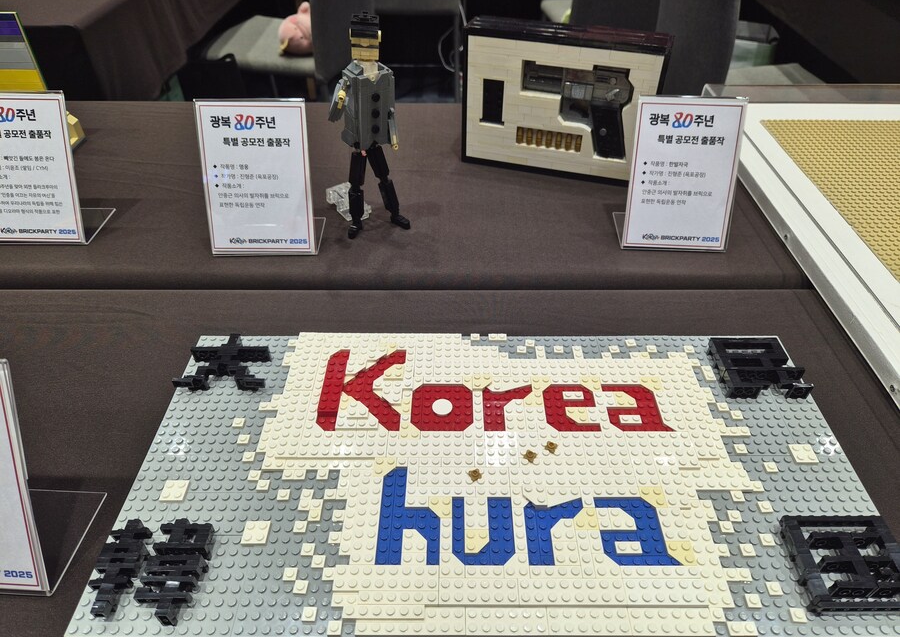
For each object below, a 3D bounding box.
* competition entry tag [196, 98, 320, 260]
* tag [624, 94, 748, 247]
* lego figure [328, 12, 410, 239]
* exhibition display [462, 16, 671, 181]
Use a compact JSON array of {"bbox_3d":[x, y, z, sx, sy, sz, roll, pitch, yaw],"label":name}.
[{"bbox_3d":[-0.199,-0.145,0.621,0.109,0.142,0.072,-1,42,0],"label":"competition entry tag"},{"bbox_3d":[0.243,-0.151,0.624,0.109,0.142,0.072,2,42,3],"label":"tag"},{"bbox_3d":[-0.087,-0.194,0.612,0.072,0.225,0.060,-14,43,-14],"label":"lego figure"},{"bbox_3d":[0.133,-0.262,0.731,0.230,0.166,0.047,12,43,14],"label":"exhibition display"}]

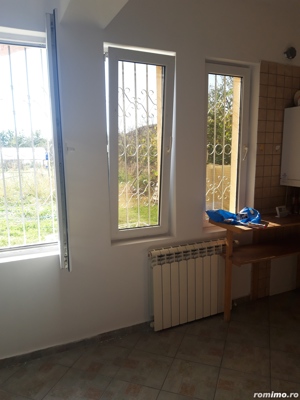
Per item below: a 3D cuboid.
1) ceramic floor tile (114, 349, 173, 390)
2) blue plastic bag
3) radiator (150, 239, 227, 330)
[{"bbox_3d":[-0.035,1.188,2.130,0.330,0.010,0.330,2,9,20],"label":"ceramic floor tile"},{"bbox_3d":[0.721,0.128,2.669,0.430,0.115,0.210,-1,9,0],"label":"blue plastic bag"},{"bbox_3d":[0.375,0.717,2.641,0.795,0.680,0.090,-5,9,-23],"label":"radiator"}]

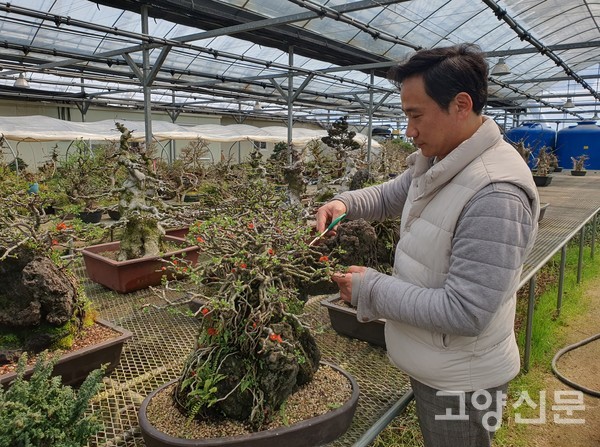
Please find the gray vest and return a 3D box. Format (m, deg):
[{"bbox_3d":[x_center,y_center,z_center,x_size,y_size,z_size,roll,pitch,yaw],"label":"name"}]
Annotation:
[{"bbox_3d":[0.390,0.050,1.150,0.320,0.620,0.460,2,10,5],"label":"gray vest"}]

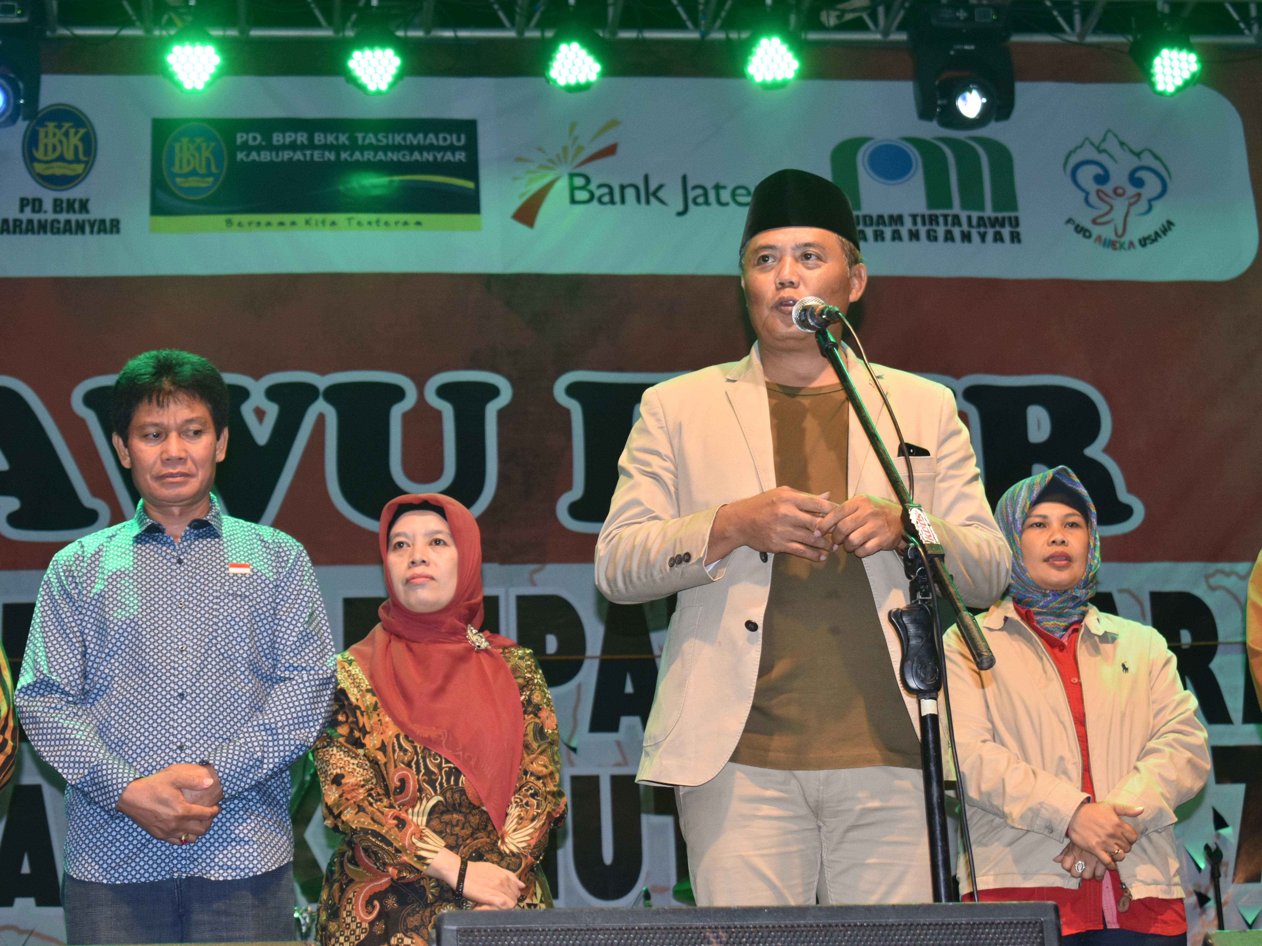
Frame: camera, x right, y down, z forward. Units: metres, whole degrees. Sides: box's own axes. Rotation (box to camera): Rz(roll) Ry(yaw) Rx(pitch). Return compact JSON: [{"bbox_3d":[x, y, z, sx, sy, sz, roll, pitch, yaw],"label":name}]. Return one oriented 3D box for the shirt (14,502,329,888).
[{"bbox_3d":[-0.702,0.333,4.970,0.490,0.650,0.330,0,-20,-8],"label":"shirt"}]

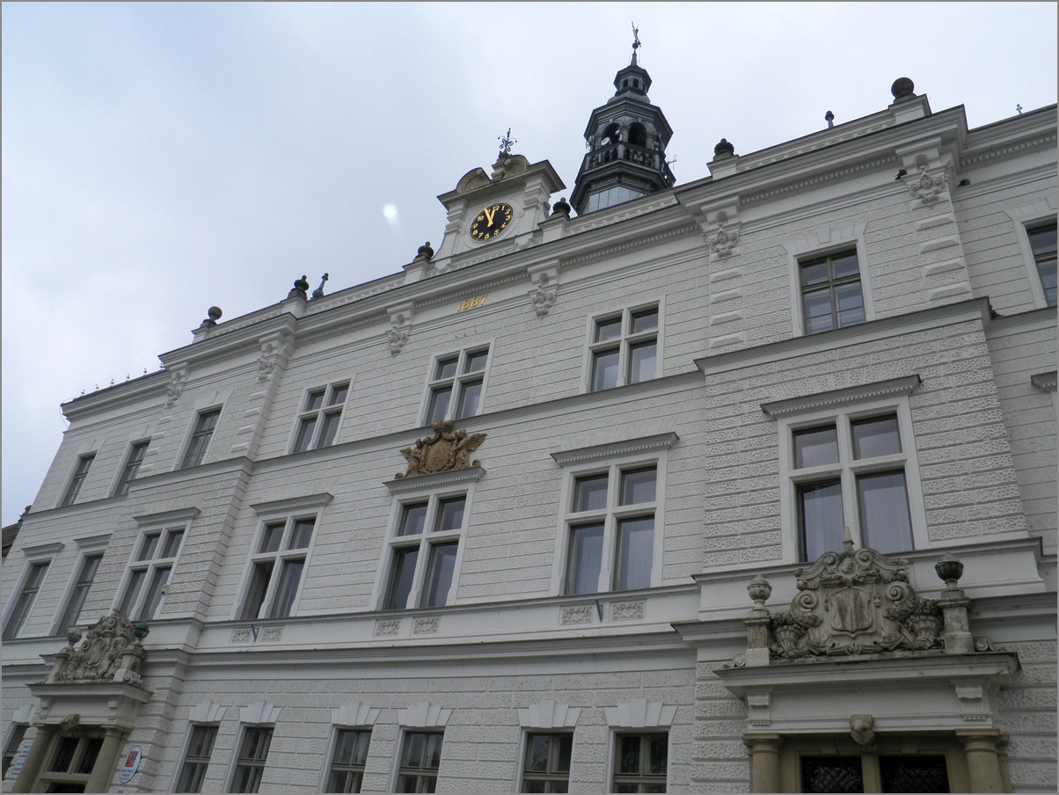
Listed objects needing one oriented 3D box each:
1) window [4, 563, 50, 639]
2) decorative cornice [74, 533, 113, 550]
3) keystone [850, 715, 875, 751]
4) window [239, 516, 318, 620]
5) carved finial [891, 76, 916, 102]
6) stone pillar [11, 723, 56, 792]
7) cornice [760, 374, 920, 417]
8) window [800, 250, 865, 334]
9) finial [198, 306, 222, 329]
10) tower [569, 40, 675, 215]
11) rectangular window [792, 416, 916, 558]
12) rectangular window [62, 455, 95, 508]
[{"bbox_3d":[-15.301,6.238,26.001,1.120,2.619,0.189,-12,-38,28],"label":"window"},{"bbox_3d":[-12.531,4.174,24.758,1.942,0.266,0.239,-12,-38,28],"label":"decorative cornice"},{"bbox_3d":[4.373,4.388,11.260,0.279,0.399,0.306,-12,-38,28],"label":"keystone"},{"bbox_3d":[-6.030,4.104,20.628,1.903,2.619,0.216,-12,-38,28],"label":"window"},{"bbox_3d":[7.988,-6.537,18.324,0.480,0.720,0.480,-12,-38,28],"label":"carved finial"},{"bbox_3d":[-12.075,9.209,20.659,0.540,2.970,0.540,-12,-37,29],"label":"stone pillar"},{"bbox_3d":[5.370,0.032,14.861,2.662,0.223,0.250,-12,-38,28],"label":"cornice"},{"bbox_3d":[5.803,-2.004,16.418,1.123,1.998,0.189,-12,-38,28],"label":"window"},{"bbox_3d":[-10.615,-2.609,28.629,0.540,1.080,0.540,-12,-37,29],"label":"finial"},{"bbox_3d":[4.180,-11.620,36.169,3.915,11.880,3.915,-12,-37,29],"label":"tower"},{"bbox_3d":[5.175,1.421,13.842,1.818,2.594,0.200,-12,-38,28],"label":"rectangular window"},{"bbox_3d":[-14.467,2.692,27.535,1.011,1.995,0.199,-12,-38,28],"label":"rectangular window"}]

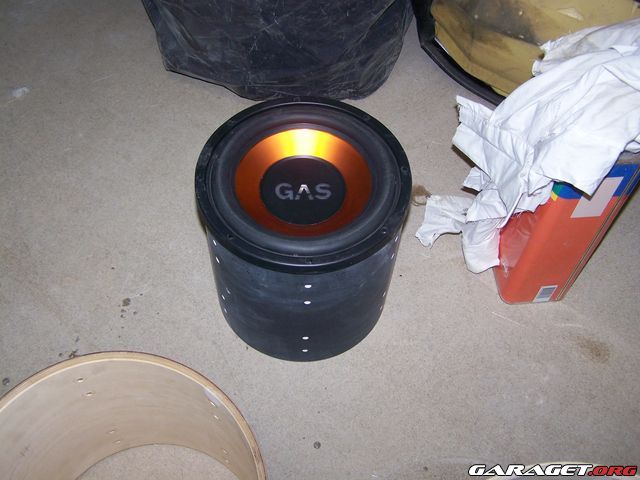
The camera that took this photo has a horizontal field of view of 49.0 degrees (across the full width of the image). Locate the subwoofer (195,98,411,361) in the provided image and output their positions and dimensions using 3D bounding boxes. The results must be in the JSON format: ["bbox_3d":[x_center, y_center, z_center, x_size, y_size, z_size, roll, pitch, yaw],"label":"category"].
[{"bbox_3d":[-0.025,-0.007,1.101,0.299,0.307,0.299,2,57,0],"label":"subwoofer"}]

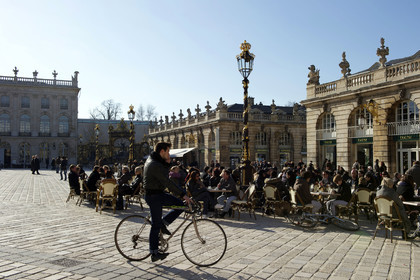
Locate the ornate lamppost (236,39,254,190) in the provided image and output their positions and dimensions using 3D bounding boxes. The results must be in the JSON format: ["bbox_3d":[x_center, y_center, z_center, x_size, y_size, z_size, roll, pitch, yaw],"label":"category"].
[{"bbox_3d":[1.637,-1.067,19.026,0.840,6.970,0.840,0,-3,0],"label":"ornate lamppost"}]

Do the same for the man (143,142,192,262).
[{"bbox_3d":[-0.600,0.880,5.980,0.720,1.690,0.500,-1,-3,17],"label":"man"}]

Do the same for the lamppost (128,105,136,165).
[{"bbox_3d":[-7.673,0.029,41.144,0.820,6.990,0.820,1,-3,-23],"label":"lamppost"}]

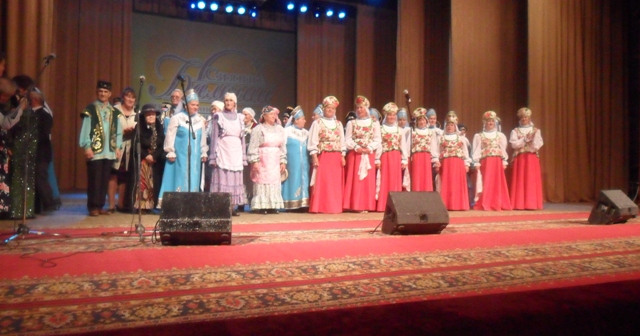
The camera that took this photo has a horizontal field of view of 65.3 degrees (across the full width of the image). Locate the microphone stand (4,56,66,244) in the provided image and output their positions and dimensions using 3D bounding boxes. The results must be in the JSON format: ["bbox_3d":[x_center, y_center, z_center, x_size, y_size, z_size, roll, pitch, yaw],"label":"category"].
[{"bbox_3d":[-2.770,-0.200,4.860,0.600,1.760,0.560,1,0,-22],"label":"microphone stand"}]

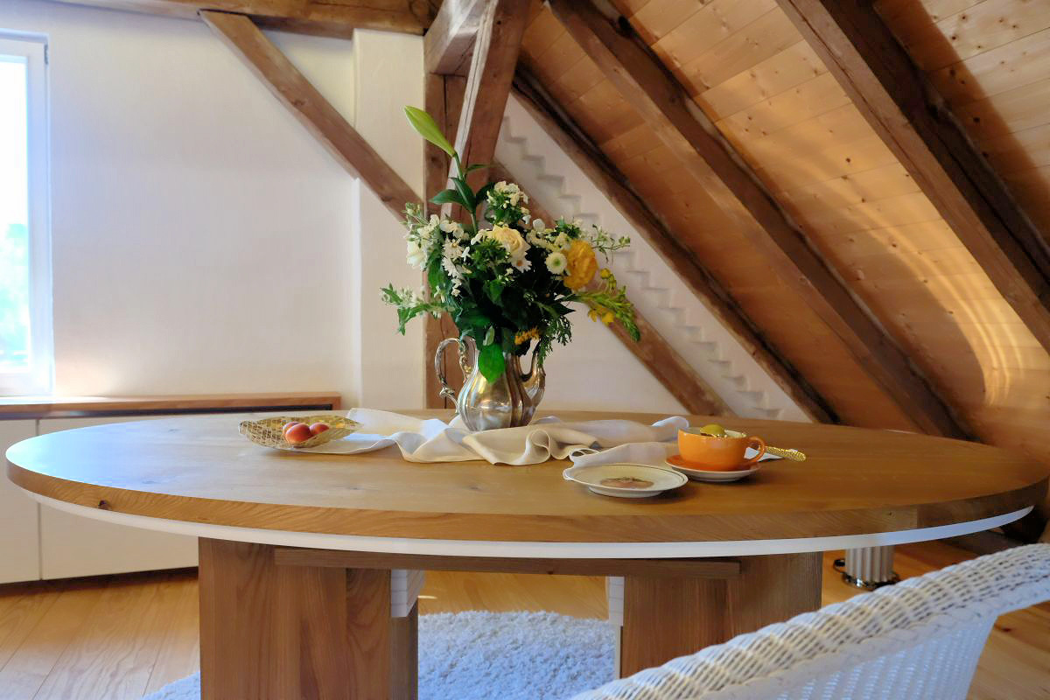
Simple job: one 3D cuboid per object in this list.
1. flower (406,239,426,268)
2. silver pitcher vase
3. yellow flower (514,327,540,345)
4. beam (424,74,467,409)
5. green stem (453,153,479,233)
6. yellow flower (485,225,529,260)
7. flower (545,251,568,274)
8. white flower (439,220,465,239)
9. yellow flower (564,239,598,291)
[{"bbox_3d":[-0.243,-0.214,1.560,0.043,0.062,0.045,1,2,31],"label":"flower"},{"bbox_3d":[-0.078,0.076,1.585,0.265,0.210,0.170,1,2,24],"label":"silver pitcher vase"},{"bbox_3d":[0.005,-0.030,1.550,0.053,0.038,0.045,0,2,-11],"label":"yellow flower"},{"bbox_3d":[-0.344,-0.158,3.080,0.170,2.060,0.170,0,2,-14],"label":"beam"},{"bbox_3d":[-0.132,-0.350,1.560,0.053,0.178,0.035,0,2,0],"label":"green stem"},{"bbox_3d":[-0.038,-0.230,1.490,0.091,0.074,0.072,0,2,-11],"label":"yellow flower"},{"bbox_3d":[0.068,-0.191,1.520,0.049,0.049,0.027,0,2,-6],"label":"flower"},{"bbox_3d":[-0.158,-0.262,1.510,0.052,0.042,0.040,0,2,11],"label":"white flower"},{"bbox_3d":[0.122,-0.186,1.540,0.072,0.109,0.075,-1,2,-14],"label":"yellow flower"}]

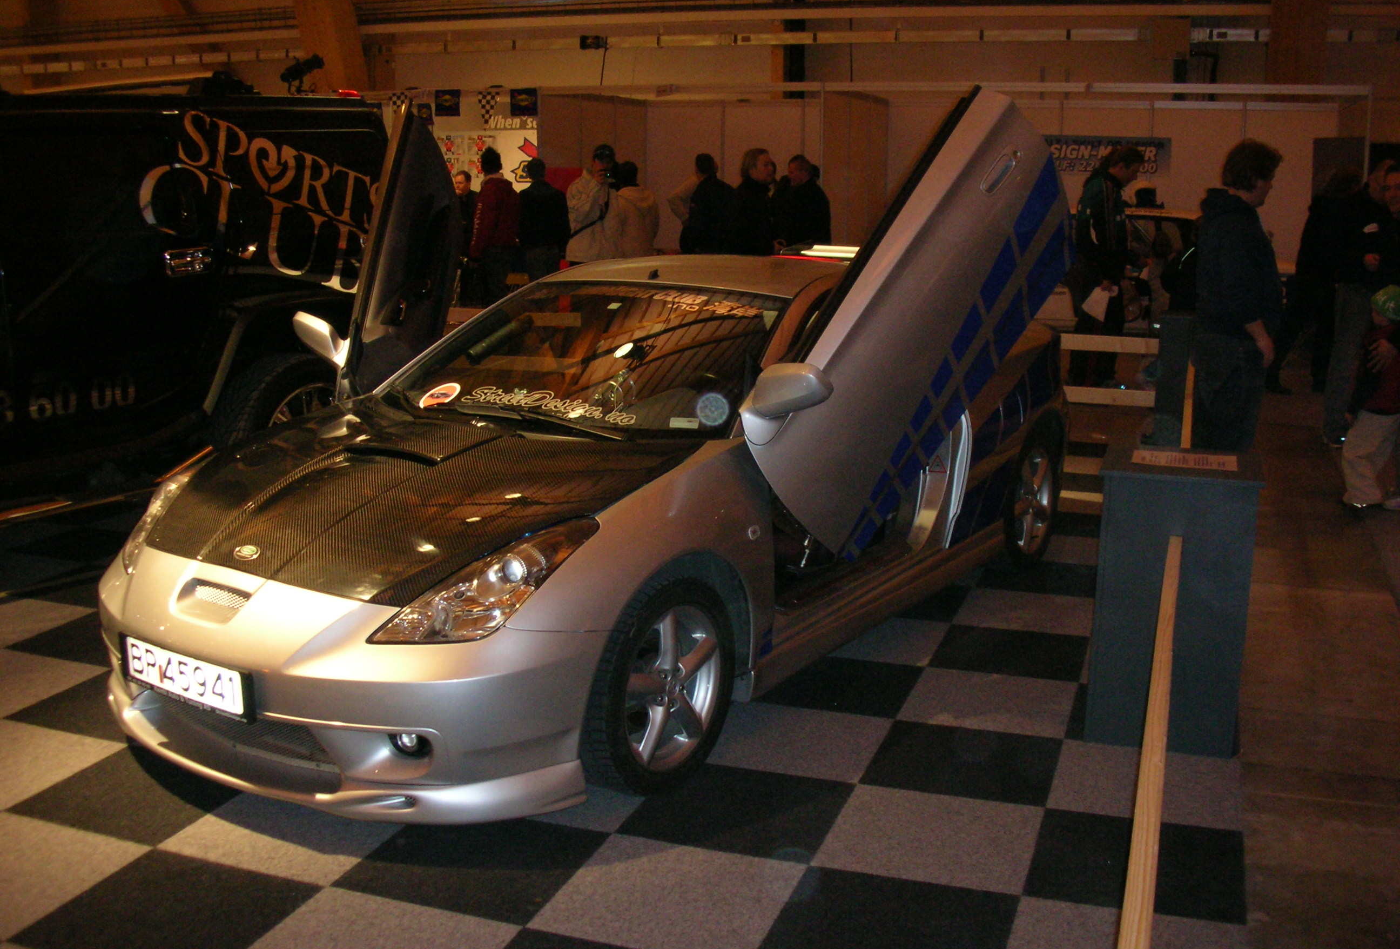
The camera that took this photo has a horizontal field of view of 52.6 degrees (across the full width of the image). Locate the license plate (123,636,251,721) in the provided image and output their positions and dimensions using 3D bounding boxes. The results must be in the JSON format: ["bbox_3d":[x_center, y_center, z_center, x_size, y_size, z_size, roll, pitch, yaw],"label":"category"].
[{"bbox_3d":[-1.206,0.479,3.328,0.500,0.115,0.020,8,14,33],"label":"license plate"}]

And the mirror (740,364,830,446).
[{"bbox_3d":[0.234,-0.201,3.860,0.245,0.170,0.170,8,49,32],"label":"mirror"}]

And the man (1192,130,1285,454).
[{"bbox_3d":[2.432,-0.627,6.530,0.350,1.790,0.470,-7,14,-31],"label":"man"}]

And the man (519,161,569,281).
[{"bbox_3d":[-1.438,-2.032,13.180,0.500,1.779,0.320,1,12,3],"label":"man"}]

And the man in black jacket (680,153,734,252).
[{"bbox_3d":[0.080,-1.945,12.684,0.520,1.817,0.380,3,12,12],"label":"man in black jacket"}]

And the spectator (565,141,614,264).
[{"bbox_3d":[-0.866,-1.693,11.285,0.400,1.840,0.500,5,13,23],"label":"spectator"}]

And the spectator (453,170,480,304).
[{"bbox_3d":[-2.322,-2.189,14.170,0.500,1.682,0.320,7,14,30],"label":"spectator"}]

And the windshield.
[{"bbox_3d":[-0.360,-0.411,4.486,1.360,0.140,0.860,8,41,33],"label":"windshield"}]

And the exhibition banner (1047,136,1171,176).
[{"bbox_3d":[4.380,-3.446,15.300,1.450,0.420,0.020,3,12,12],"label":"exhibition banner"}]

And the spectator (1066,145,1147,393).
[{"bbox_3d":[3.010,-1.534,10.684,0.450,1.830,0.490,0,12,-3],"label":"spectator"}]

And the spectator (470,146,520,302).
[{"bbox_3d":[-1.818,-1.994,12.788,0.500,1.862,0.340,-3,12,-14],"label":"spectator"}]

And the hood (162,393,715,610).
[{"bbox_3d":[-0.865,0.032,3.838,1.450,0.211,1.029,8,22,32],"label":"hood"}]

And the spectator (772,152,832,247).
[{"bbox_3d":[0.903,-1.913,12.582,0.400,1.798,0.520,-1,12,-6],"label":"spectator"}]

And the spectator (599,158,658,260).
[{"bbox_3d":[-0.568,-1.698,11.674,0.500,1.730,0.340,0,12,-3],"label":"spectator"}]

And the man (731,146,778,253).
[{"bbox_3d":[0.448,-1.858,12.187,0.380,1.848,0.520,3,12,14],"label":"man"}]

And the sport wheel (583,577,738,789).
[{"bbox_3d":[-0.148,0.530,3.668,0.210,0.615,0.615,8,14,33],"label":"sport wheel"}]

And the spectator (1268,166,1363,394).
[{"bbox_3d":[4.723,-1.479,10.977,0.480,1.760,0.550,-11,16,-44],"label":"spectator"}]

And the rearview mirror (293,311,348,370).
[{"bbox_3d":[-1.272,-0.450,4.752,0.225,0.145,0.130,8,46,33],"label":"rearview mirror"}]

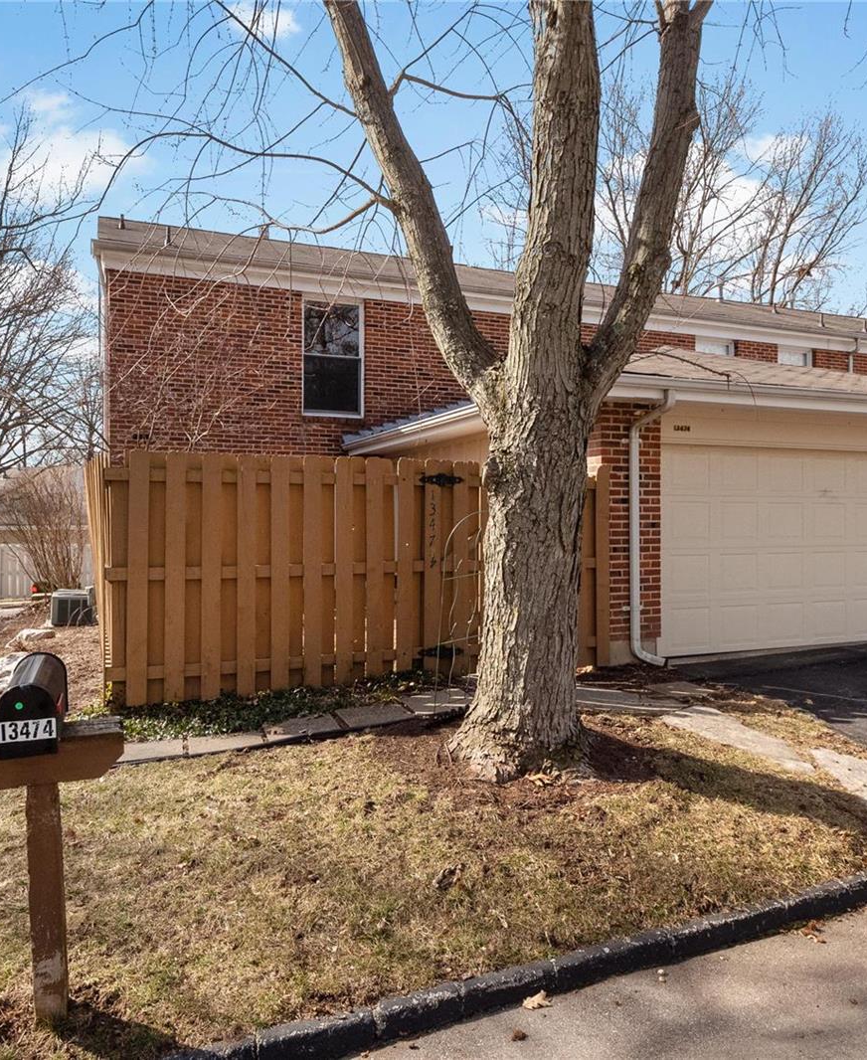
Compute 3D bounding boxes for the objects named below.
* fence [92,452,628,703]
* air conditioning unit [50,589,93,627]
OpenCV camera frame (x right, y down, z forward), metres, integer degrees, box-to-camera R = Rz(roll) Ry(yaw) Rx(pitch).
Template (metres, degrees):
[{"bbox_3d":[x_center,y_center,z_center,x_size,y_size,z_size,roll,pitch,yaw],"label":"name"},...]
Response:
[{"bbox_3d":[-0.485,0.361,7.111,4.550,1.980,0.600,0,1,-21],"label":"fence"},{"bbox_3d":[-6.330,1.360,14.000,0.680,0.590,0.680,0,1,-21],"label":"air conditioning unit"}]

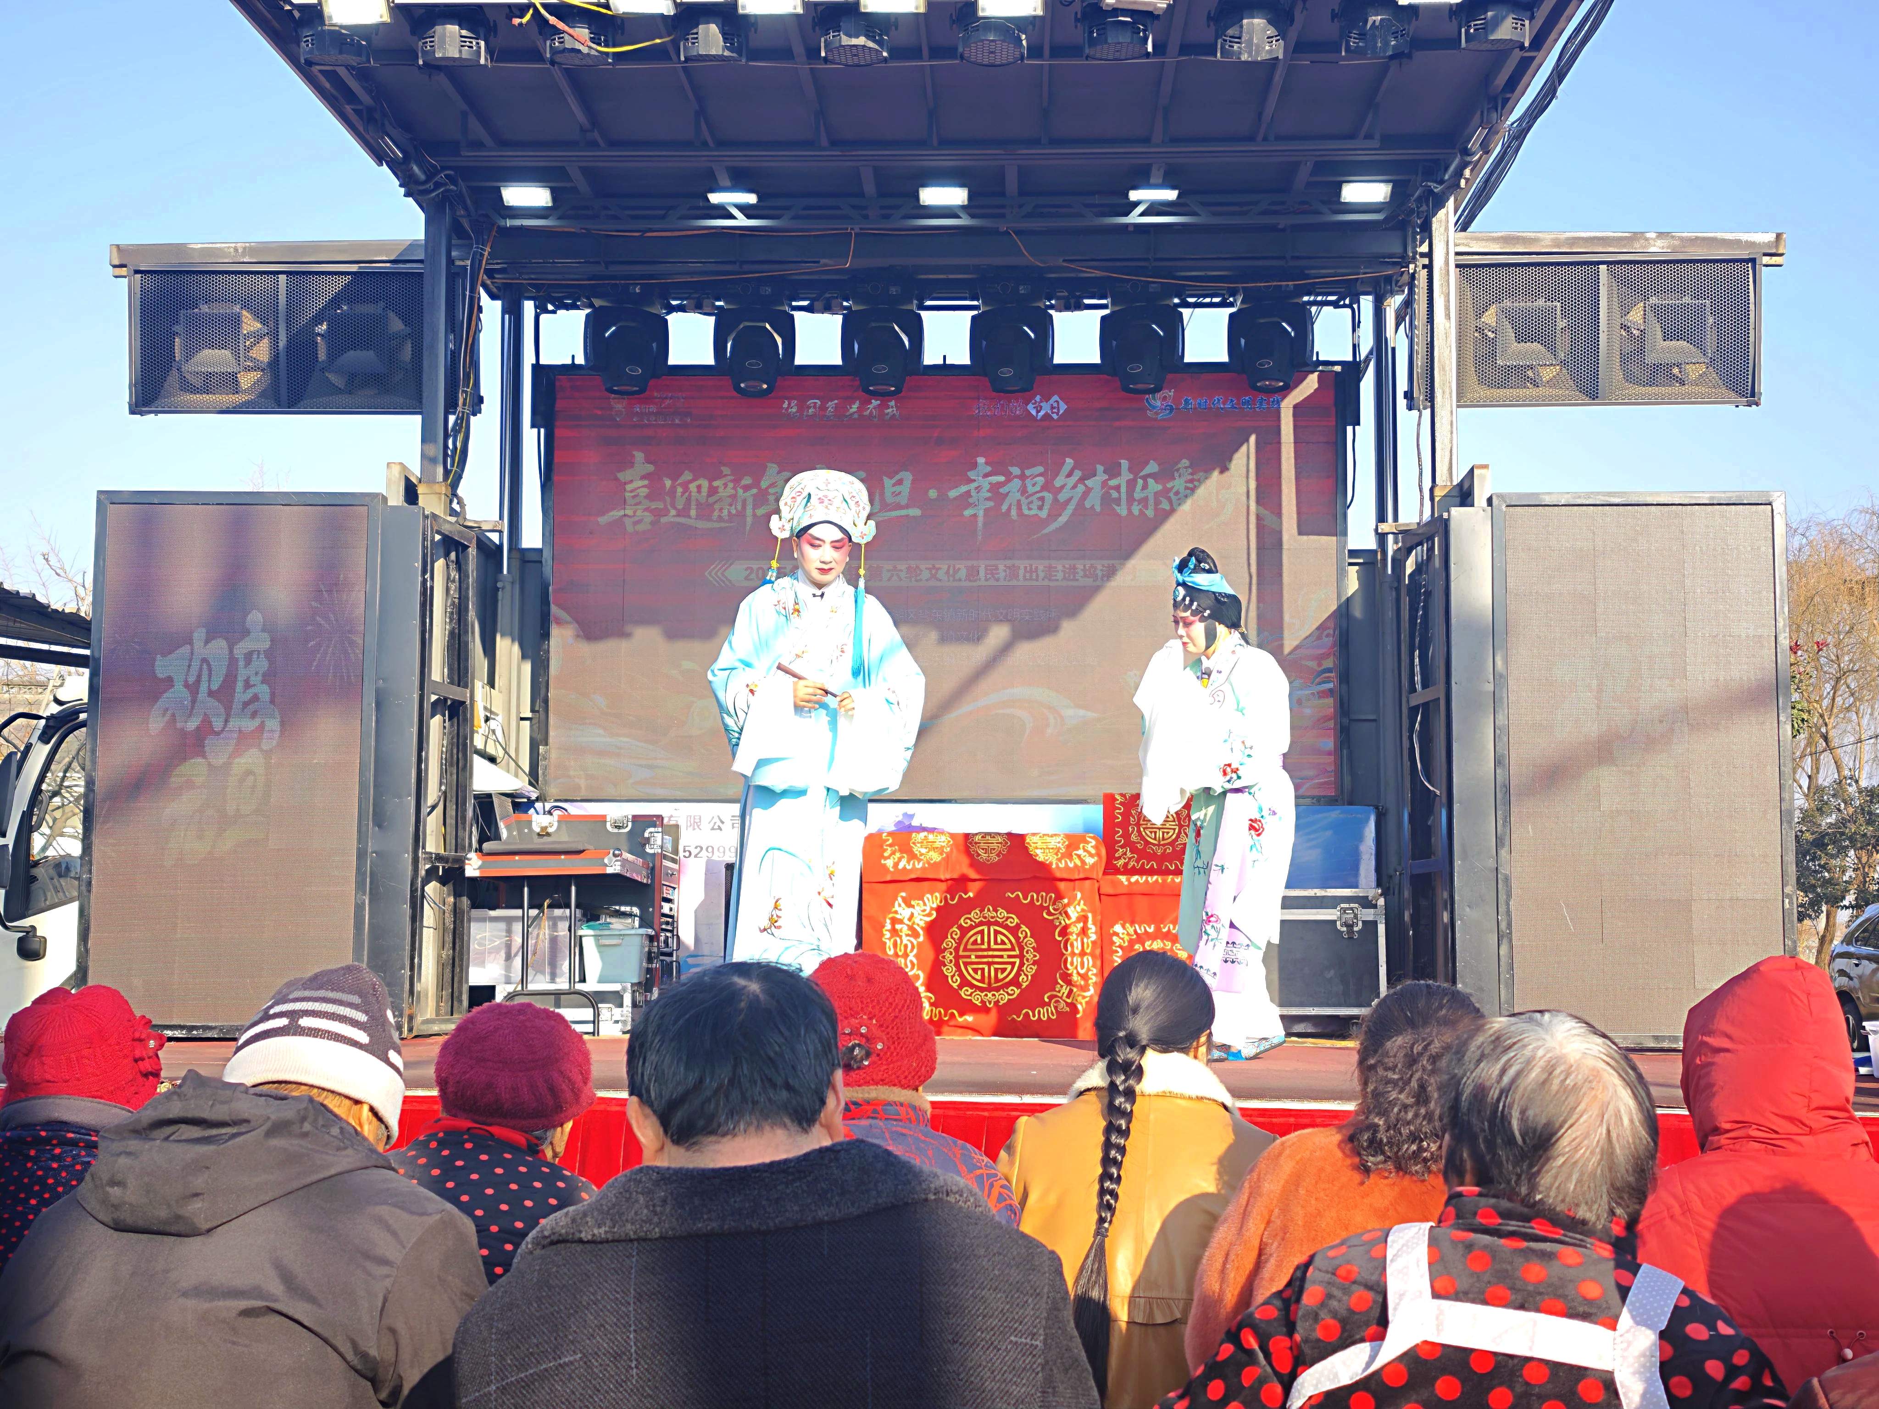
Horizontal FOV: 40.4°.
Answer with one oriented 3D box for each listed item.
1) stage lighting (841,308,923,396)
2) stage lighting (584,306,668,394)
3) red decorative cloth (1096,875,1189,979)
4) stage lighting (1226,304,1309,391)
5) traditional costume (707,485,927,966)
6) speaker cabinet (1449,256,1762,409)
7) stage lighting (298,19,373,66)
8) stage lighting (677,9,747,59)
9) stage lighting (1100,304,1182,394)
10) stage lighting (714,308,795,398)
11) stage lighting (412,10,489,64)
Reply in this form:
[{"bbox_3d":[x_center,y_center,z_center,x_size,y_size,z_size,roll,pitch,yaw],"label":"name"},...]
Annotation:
[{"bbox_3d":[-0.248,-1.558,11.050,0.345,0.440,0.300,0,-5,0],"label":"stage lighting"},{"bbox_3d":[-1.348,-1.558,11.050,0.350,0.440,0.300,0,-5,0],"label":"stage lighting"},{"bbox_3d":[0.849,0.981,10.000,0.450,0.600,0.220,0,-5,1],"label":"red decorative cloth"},{"bbox_3d":[1.376,-1.492,10.650,0.325,0.370,0.280,0,-5,1],"label":"stage lighting"},{"bbox_3d":[-0.389,0.191,8.013,0.680,1.840,0.460,0,-5,0],"label":"traditional costume"},{"bbox_3d":[2.612,-1.471,10.269,1.270,0.600,0.450,0,1,5],"label":"speaker cabinet"},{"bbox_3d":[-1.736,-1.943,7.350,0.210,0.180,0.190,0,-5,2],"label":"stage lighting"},{"bbox_3d":[-0.658,-1.939,7.350,0.210,0.160,0.180,0,12,0],"label":"stage lighting"},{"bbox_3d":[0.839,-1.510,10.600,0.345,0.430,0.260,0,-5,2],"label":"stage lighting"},{"bbox_3d":[-0.772,-1.477,10.650,0.325,0.370,0.280,0,-5,1],"label":"stage lighting"},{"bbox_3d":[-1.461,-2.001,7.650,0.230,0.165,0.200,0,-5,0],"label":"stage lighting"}]

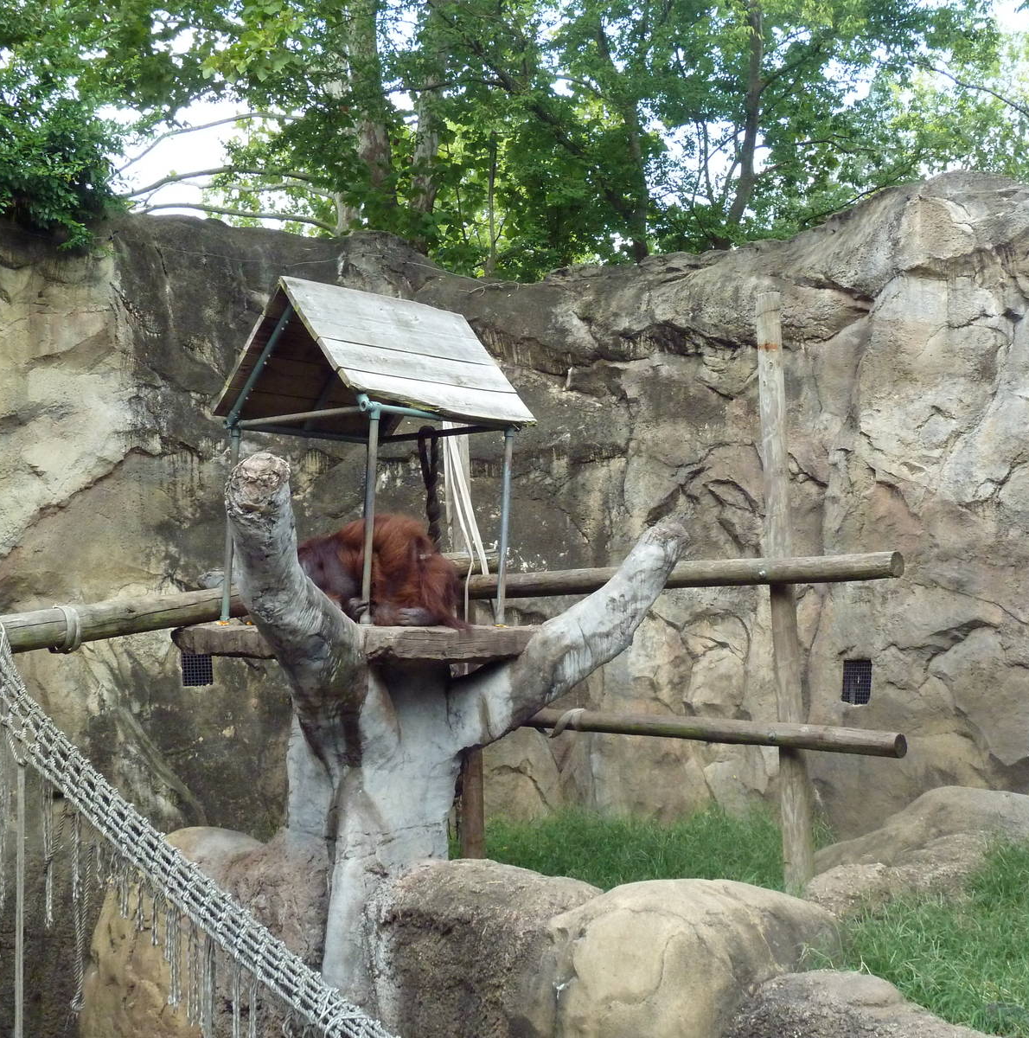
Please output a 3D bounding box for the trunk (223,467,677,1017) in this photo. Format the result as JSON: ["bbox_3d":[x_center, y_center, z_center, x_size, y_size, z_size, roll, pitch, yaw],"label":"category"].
[{"bbox_3d":[-0.265,1.110,9.400,2.380,2.800,1.700,-1,-3,0],"label":"trunk"}]

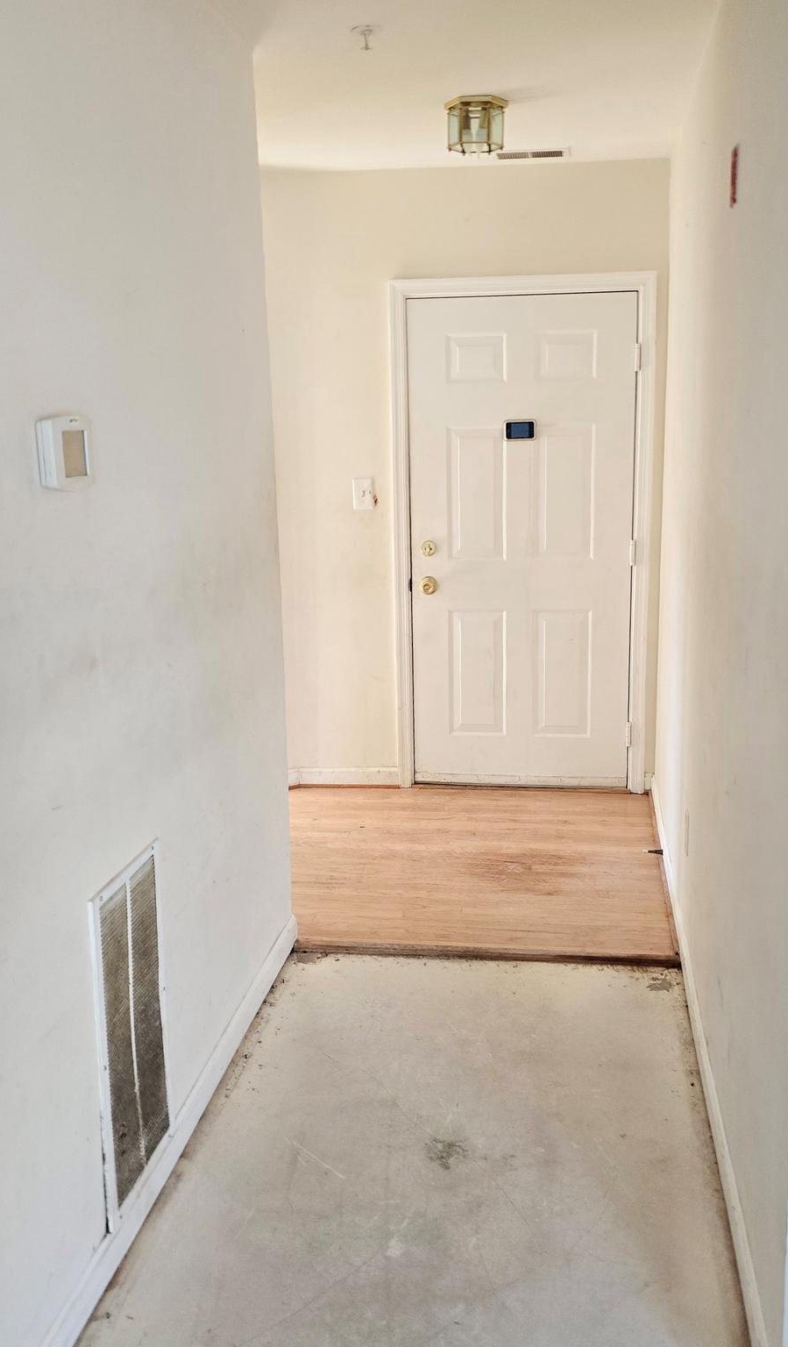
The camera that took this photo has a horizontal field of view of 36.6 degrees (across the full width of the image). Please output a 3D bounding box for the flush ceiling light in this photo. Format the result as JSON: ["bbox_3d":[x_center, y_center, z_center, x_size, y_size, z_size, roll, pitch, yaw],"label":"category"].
[{"bbox_3d":[0.253,-1.686,3.680,0.193,0.133,0.168,1,12,9],"label":"flush ceiling light"}]

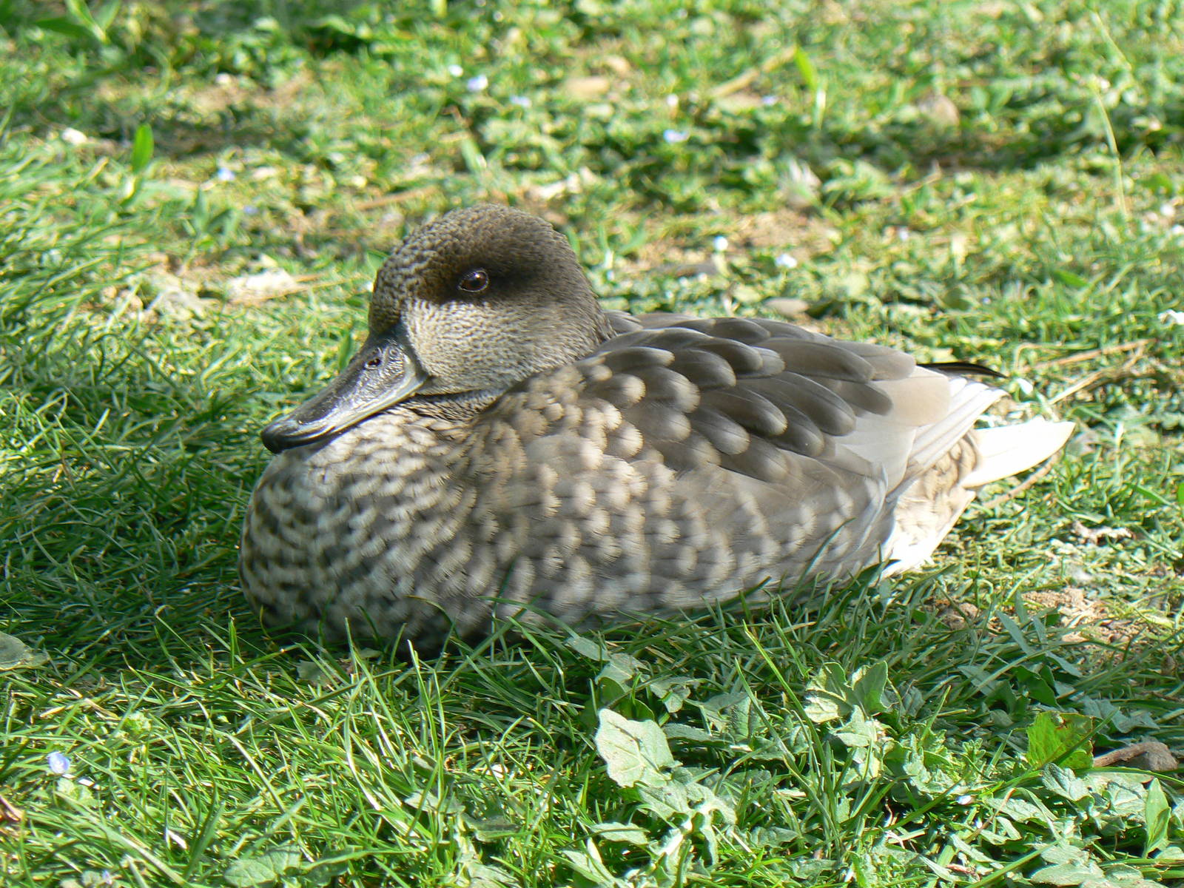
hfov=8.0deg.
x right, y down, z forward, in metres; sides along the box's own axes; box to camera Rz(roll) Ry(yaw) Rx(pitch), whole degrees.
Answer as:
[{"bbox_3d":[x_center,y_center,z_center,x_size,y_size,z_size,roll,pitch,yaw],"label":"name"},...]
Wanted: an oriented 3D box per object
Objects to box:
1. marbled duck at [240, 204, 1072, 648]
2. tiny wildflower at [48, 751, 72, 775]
[{"bbox_3d":[0.024,-0.017,2.650,0.285,0.138,0.145,-10,22,-25],"label":"marbled duck"},{"bbox_3d":[-0.158,0.094,2.510,0.007,0.005,0.007,0,20,0],"label":"tiny wildflower"}]

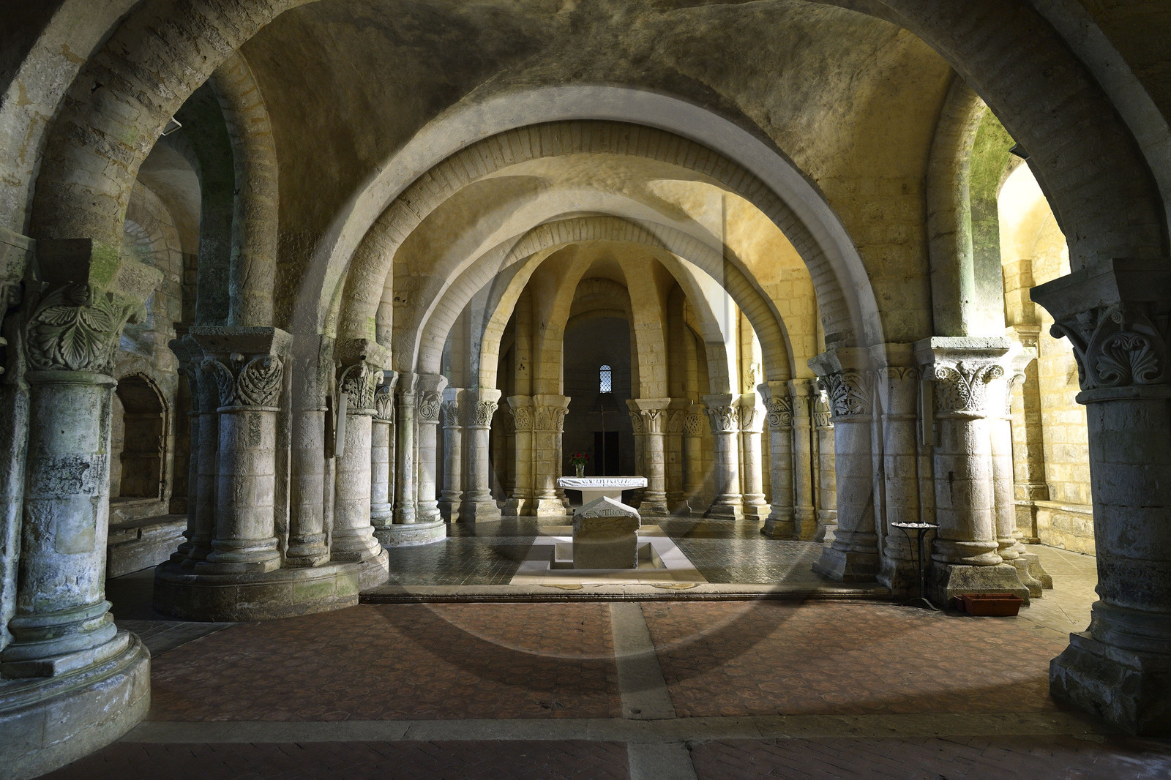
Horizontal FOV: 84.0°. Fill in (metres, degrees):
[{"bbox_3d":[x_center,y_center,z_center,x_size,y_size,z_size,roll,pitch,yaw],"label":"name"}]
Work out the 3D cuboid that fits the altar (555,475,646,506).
[{"bbox_3d":[0.337,2.109,12.047,1.615,0.976,0.731,0,-5,0],"label":"altar"}]

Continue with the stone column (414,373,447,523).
[{"bbox_3d":[-2.659,0.985,11.159,0.490,2.480,0.550,0,-5,0],"label":"stone column"}]

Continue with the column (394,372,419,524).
[{"bbox_3d":[-3.006,0.972,10.909,0.370,2.470,0.370,0,-5,0],"label":"column"}]

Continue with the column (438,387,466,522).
[{"bbox_3d":[-2.801,1.373,13.685,0.550,2.750,0.520,0,-5,0],"label":"column"}]

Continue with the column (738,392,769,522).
[{"bbox_3d":[3.366,1.362,13.289,0.547,2.530,0.547,-5,-7,40],"label":"column"}]

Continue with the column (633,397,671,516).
[{"bbox_3d":[1.542,1.523,14.963,0.808,2.604,0.748,0,-5,0],"label":"column"}]

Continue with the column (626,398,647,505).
[{"bbox_3d":[1.273,1.555,15.473,0.600,2.620,0.600,0,-5,0],"label":"column"}]

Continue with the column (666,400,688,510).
[{"bbox_3d":[2.012,1.469,14.441,0.518,2.530,0.547,-1,-5,10],"label":"column"}]

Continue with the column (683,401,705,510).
[{"bbox_3d":[2.631,1.571,15.593,0.490,2.530,0.518,-2,-5,20],"label":"column"}]

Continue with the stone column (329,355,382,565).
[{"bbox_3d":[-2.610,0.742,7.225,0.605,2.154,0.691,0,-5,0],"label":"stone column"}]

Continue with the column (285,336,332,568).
[{"bbox_3d":[-3.142,0.681,7.414,0.544,2.524,0.544,0,-5,0],"label":"column"}]

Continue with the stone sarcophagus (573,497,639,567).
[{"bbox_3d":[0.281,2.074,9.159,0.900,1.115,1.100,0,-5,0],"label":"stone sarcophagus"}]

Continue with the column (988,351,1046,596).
[{"bbox_3d":[4.663,0.901,7.451,0.612,2.754,0.595,0,-5,0],"label":"column"}]

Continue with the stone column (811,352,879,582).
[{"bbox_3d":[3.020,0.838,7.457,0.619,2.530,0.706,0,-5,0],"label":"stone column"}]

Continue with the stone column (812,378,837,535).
[{"bbox_3d":[3.942,1.110,10.510,0.605,2.530,0.605,0,-5,0],"label":"stone column"}]

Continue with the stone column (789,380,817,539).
[{"bbox_3d":[3.654,1.164,10.909,0.400,2.600,0.400,0,-5,0],"label":"stone column"}]

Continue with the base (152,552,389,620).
[{"bbox_3d":[-3.523,2.115,7.472,2.410,0.407,2.410,0,-5,0],"label":"base"}]

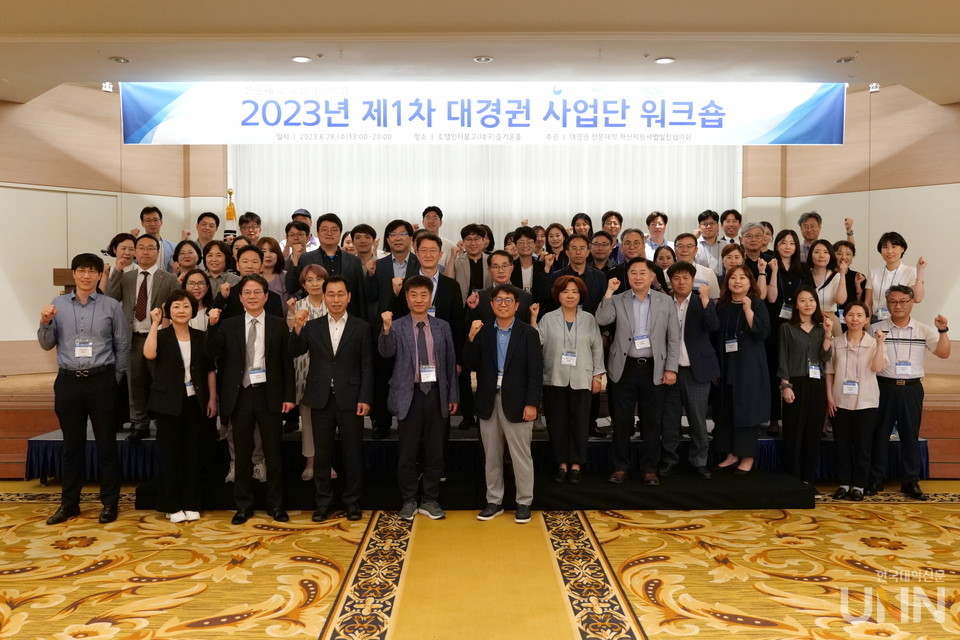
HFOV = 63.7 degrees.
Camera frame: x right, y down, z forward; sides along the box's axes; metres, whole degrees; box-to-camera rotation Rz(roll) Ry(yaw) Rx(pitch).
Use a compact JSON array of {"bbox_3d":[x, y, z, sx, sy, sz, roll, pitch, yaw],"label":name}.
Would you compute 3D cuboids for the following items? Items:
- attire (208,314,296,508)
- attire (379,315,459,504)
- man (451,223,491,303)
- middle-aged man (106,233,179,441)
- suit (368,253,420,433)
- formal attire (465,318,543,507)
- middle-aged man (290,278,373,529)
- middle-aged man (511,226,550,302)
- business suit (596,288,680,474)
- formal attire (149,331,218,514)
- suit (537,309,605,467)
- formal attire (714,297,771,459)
[{"bbox_3d":[-1.641,0.651,5.530,0.620,1.450,0.380,0,2,-14],"label":"attire"},{"bbox_3d":[-0.433,0.634,5.439,0.563,1.346,0.360,0,3,0],"label":"attire"},{"bbox_3d":[-0.048,0.047,6.800,0.475,1.792,0.380,0,3,0],"label":"man"},{"bbox_3d":[-2.885,0.124,6.607,0.570,1.711,0.420,0,2,-8],"label":"middle-aged man"},{"bbox_3d":[-0.684,0.185,6.493,0.504,1.499,0.360,0,3,0],"label":"suit"},{"bbox_3d":[0.164,0.649,5.394,0.530,1.321,0.370,0,3,5],"label":"formal attire"},{"bbox_3d":[-1.054,0.546,5.523,0.570,1.733,0.420,0,2,-5],"label":"middle-aged man"},{"bbox_3d":[0.417,0.081,6.771,0.520,1.784,0.380,0,2,3],"label":"middle-aged man"},{"bbox_3d":[1.231,0.467,5.970,0.650,1.440,0.380,0,2,6],"label":"business suit"},{"bbox_3d":[-2.147,0.718,5.580,0.500,1.360,0.360,-1,2,-26],"label":"formal attire"},{"bbox_3d":[0.708,0.524,6.050,0.520,1.240,0.360,0,2,9],"label":"suit"},{"bbox_3d":[2.071,0.461,6.101,0.403,1.293,0.380,1,3,18],"label":"formal attire"}]

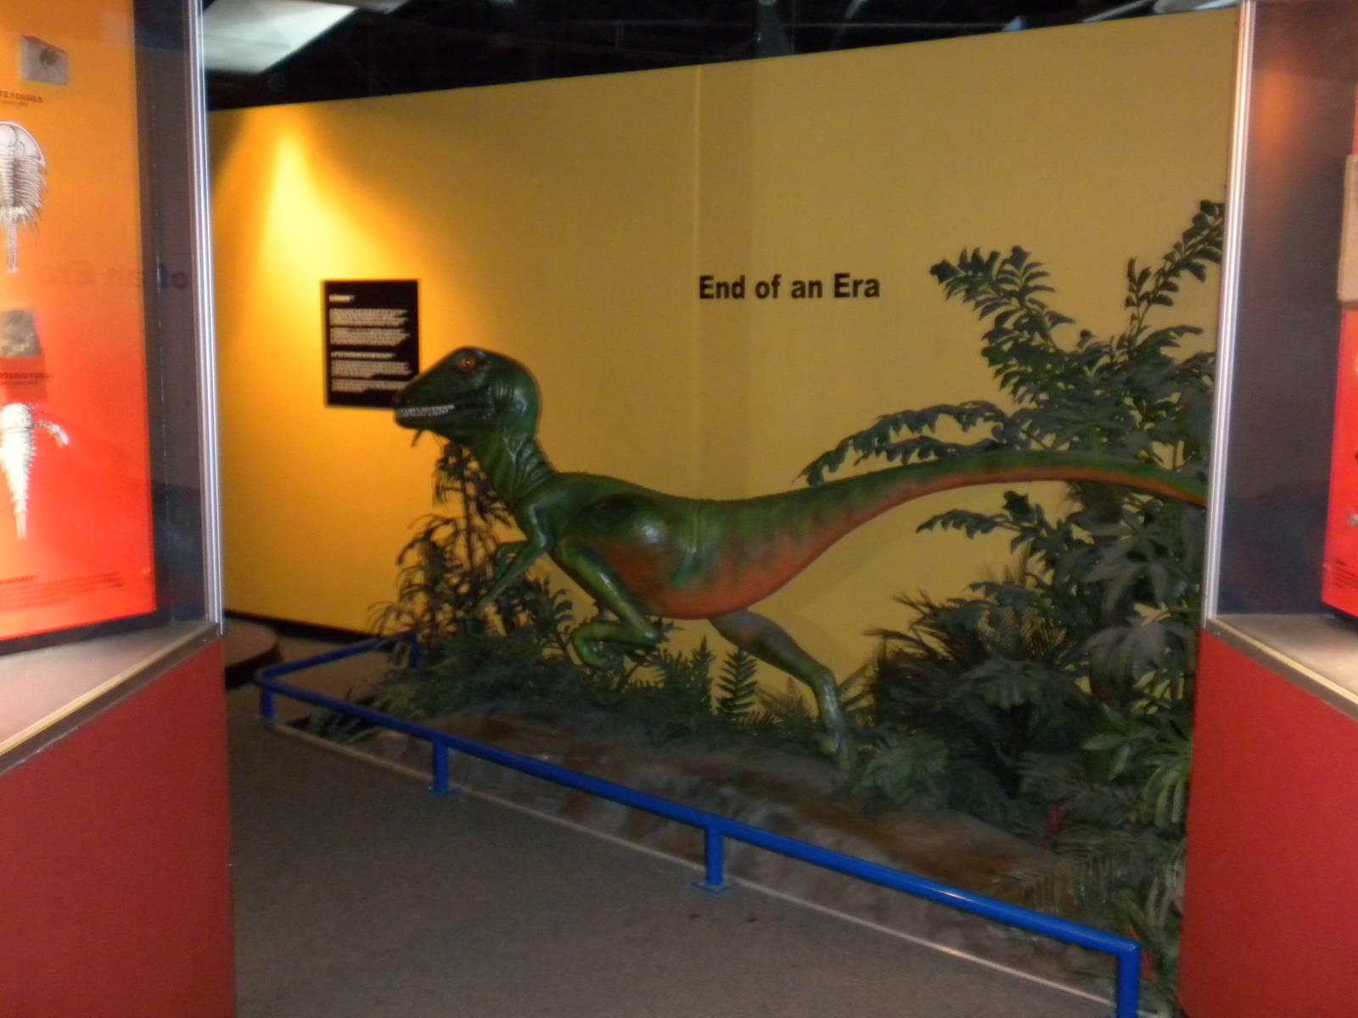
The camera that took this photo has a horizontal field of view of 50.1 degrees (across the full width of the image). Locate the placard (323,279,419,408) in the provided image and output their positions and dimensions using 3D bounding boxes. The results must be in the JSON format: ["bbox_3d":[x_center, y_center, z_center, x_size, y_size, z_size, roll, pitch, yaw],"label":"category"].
[{"bbox_3d":[-1.455,-0.770,6.827,0.592,0.602,0.020,5,8,31],"label":"placard"}]

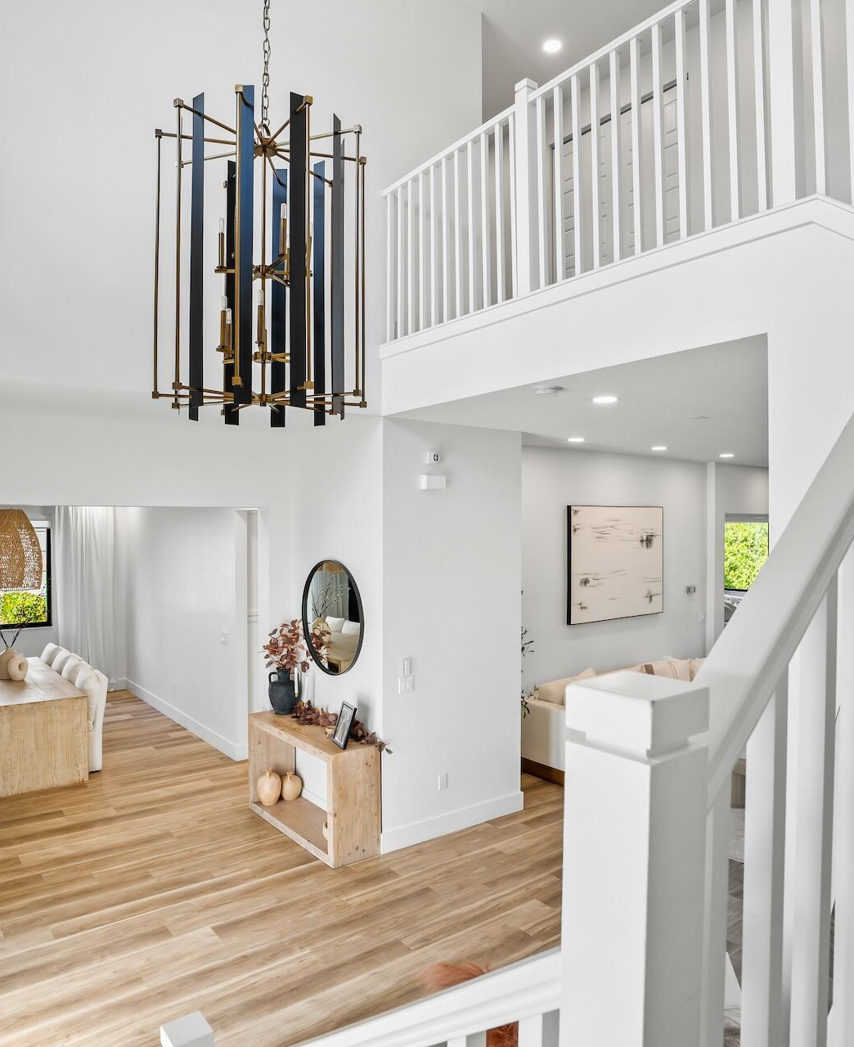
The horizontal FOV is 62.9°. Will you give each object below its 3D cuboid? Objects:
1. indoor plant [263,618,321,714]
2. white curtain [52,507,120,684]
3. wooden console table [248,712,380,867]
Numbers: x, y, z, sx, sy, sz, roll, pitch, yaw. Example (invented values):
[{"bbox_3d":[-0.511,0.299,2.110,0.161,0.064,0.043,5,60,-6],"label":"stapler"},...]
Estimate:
[{"bbox_3d":[-1.103,1.169,5.730,0.420,0.790,0.460,0,0,0],"label":"indoor plant"},{"bbox_3d":[-4.589,1.020,9.383,0.800,2.620,0.170,0,0,-33],"label":"white curtain"},{"bbox_3d":[-0.887,1.960,5.335,0.370,0.760,1.310,0,0,-38],"label":"wooden console table"}]

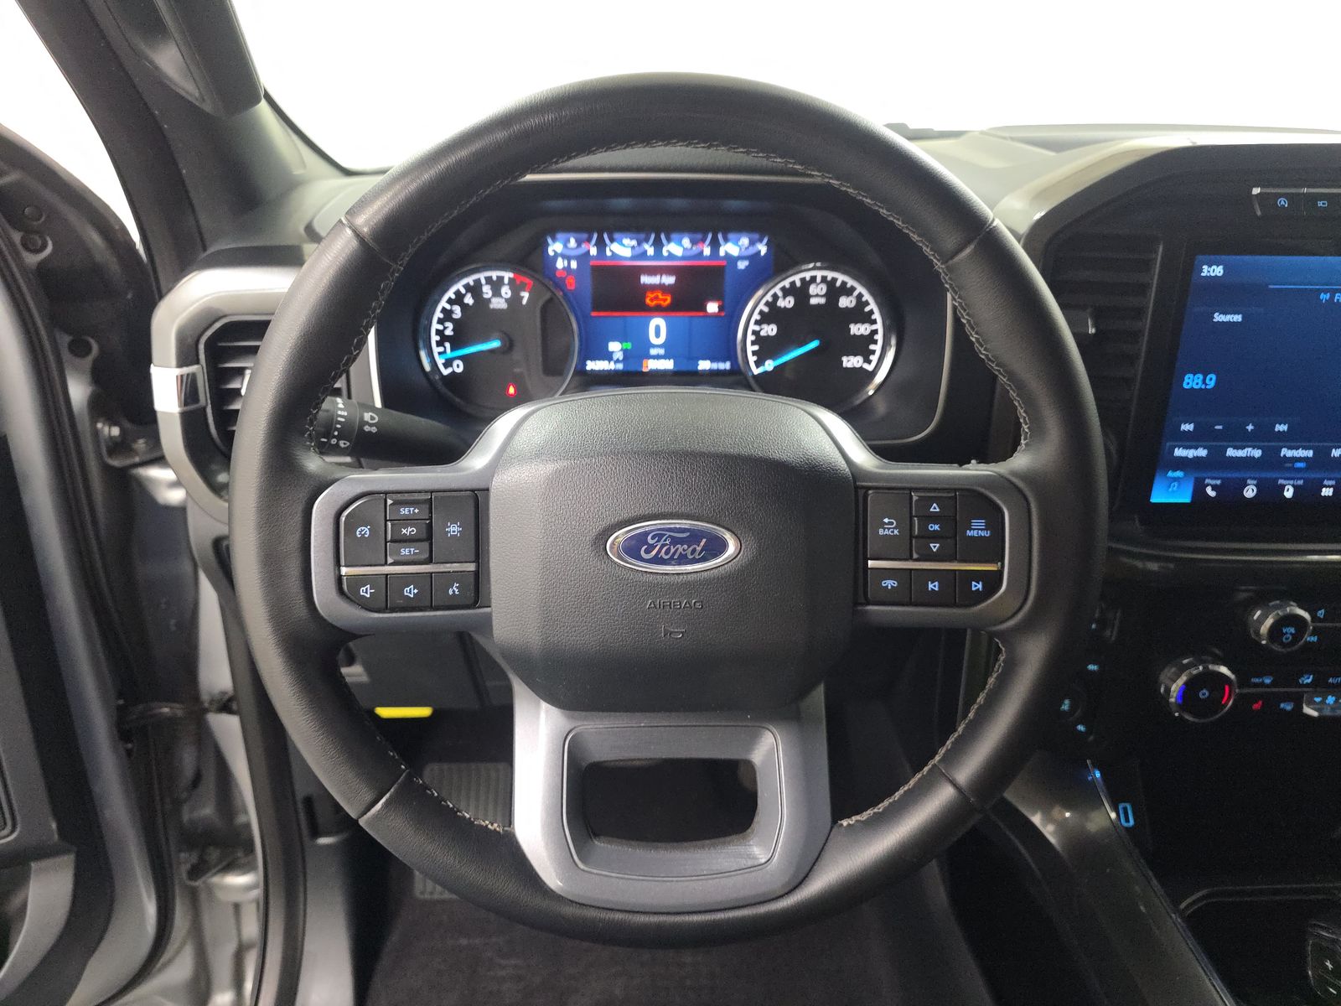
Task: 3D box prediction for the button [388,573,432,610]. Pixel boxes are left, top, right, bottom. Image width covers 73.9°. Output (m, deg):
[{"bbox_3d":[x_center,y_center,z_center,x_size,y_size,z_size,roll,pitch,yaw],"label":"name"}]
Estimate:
[{"bbox_3d":[-0.119,0.040,0.410,0.019,0.016,0.008,0,3,0],"label":"button"}]

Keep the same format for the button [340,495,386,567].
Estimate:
[{"bbox_3d":[-0.140,0.012,0.409,0.020,0.032,0.008,0,3,0],"label":"button"}]

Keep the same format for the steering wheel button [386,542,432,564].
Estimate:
[{"bbox_3d":[-0.119,0.022,0.409,0.020,0.010,0.008,0,3,0],"label":"steering wheel button"}]

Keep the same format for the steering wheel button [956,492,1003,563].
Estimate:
[{"bbox_3d":[0.141,0.011,0.409,0.021,0.031,0.008,0,3,0],"label":"steering wheel button"}]

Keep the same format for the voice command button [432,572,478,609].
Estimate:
[{"bbox_3d":[-0.098,0.040,0.410,0.020,0.016,0.008,0,3,0],"label":"voice command button"}]

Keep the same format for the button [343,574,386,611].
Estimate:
[{"bbox_3d":[-0.140,0.041,0.410,0.019,0.016,0.008,0,3,0],"label":"button"}]

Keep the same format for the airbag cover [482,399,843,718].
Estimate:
[{"bbox_3d":[0.000,0.022,0.408,0.166,0.147,0.045,0,3,0],"label":"airbag cover"}]

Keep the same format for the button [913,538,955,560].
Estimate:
[{"bbox_3d":[0.120,0.021,0.409,0.018,0.009,0.008,0,3,0],"label":"button"}]

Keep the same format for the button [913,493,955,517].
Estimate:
[{"bbox_3d":[0.120,0.001,0.408,0.019,0.010,0.008,0,3,0],"label":"button"}]

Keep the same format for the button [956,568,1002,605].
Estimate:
[{"bbox_3d":[0.141,0.038,0.410,0.020,0.016,0.008,0,3,0],"label":"button"}]

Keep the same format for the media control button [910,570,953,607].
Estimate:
[{"bbox_3d":[0.119,0.038,0.410,0.018,0.016,0.008,0,3,0],"label":"media control button"}]

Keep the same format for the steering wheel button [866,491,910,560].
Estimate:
[{"bbox_3d":[0.099,0.010,0.409,0.019,0.031,0.008,0,3,0],"label":"steering wheel button"}]

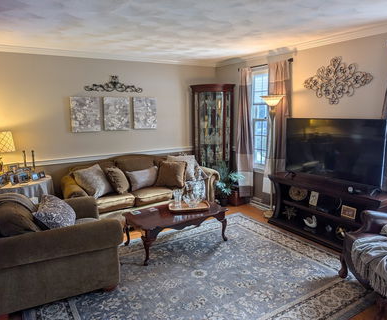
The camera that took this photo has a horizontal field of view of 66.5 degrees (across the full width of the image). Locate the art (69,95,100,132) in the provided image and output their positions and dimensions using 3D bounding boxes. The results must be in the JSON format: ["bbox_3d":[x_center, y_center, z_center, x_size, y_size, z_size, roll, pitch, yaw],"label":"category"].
[{"bbox_3d":[-1.570,-0.663,4.329,0.410,0.500,0.038,-7,11,-32],"label":"art"}]

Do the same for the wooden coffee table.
[{"bbox_3d":[-0.199,0.805,3.514,1.115,0.399,0.624,-7,11,-31],"label":"wooden coffee table"}]

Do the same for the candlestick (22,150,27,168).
[{"bbox_3d":[-2.207,0.059,3.860,0.065,0.340,0.065,-7,11,-31],"label":"candlestick"}]

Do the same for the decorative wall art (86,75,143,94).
[{"bbox_3d":[-1.199,-1.166,4.514,0.897,0.254,0.035,-7,11,-31],"label":"decorative wall art"}]

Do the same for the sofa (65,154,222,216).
[{"bbox_3d":[-0.755,0.418,4.428,2.200,0.920,0.930,-7,11,-32],"label":"sofa"}]

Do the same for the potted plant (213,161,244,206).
[{"bbox_3d":[0.540,0.387,4.895,0.450,0.730,0.430,-7,11,-31],"label":"potted plant"}]

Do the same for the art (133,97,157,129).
[{"bbox_3d":[-0.784,-0.766,4.836,0.398,0.512,0.035,-7,11,-31],"label":"art"}]

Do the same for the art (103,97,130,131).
[{"bbox_3d":[-1.176,-0.708,4.578,0.410,0.500,0.038,-7,11,-32],"label":"art"}]

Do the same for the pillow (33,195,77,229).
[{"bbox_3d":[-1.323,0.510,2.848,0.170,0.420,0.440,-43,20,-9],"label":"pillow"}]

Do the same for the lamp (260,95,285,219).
[{"bbox_3d":[1.138,-0.033,4.265,0.380,1.780,0.380,-7,11,-32],"label":"lamp"}]

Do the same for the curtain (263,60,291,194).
[{"bbox_3d":[1.232,-0.352,4.278,0.130,2.060,0.480,-7,11,-32],"label":"curtain"}]

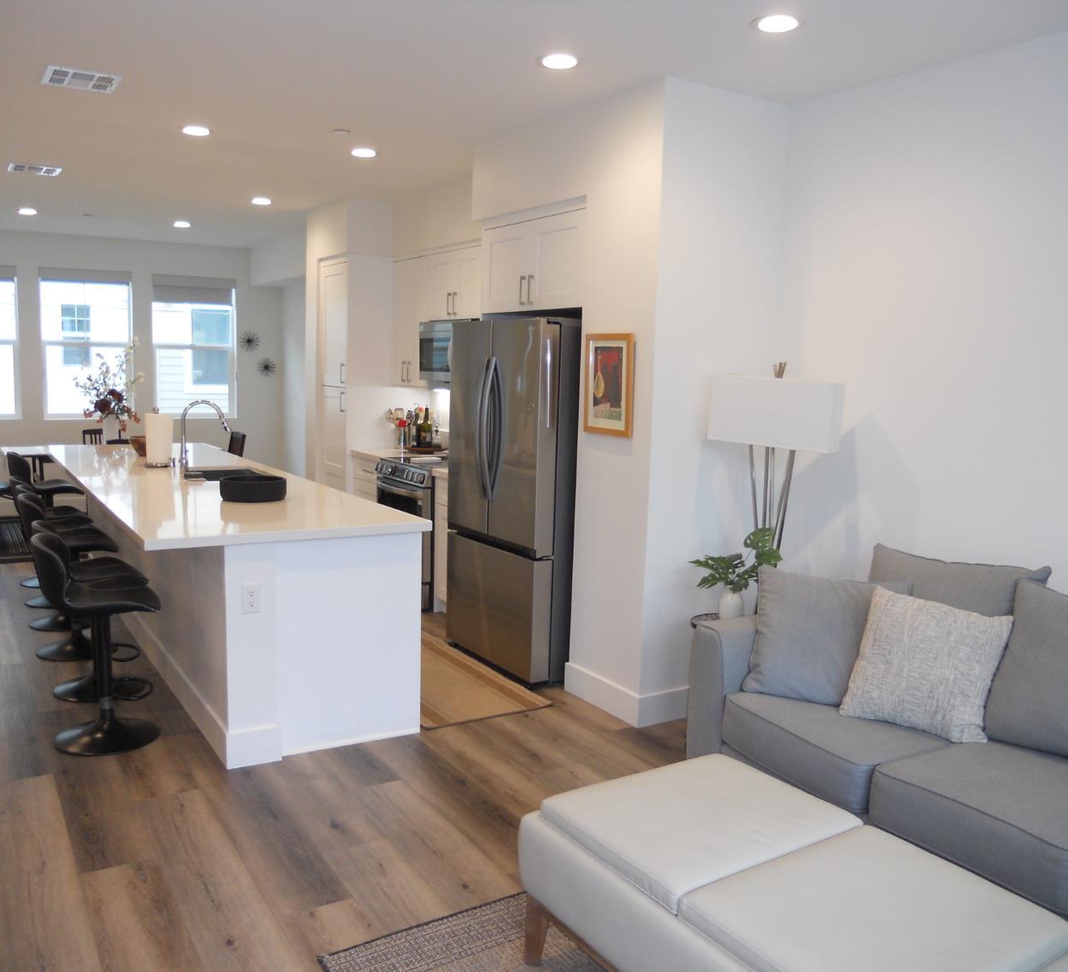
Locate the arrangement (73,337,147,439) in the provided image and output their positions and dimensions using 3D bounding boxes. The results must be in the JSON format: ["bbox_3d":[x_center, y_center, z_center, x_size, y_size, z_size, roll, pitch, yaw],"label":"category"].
[{"bbox_3d":[-3.640,-0.846,8.684,0.520,0.855,0.480,-3,8,-31],"label":"arrangement"}]

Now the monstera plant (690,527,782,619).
[{"bbox_3d":[0.816,0.360,4.106,0.316,0.380,0.316,-3,8,-31],"label":"monstera plant"}]

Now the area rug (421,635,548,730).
[{"bbox_3d":[-0.702,0.916,5.402,0.655,0.012,2.000,-3,8,-31],"label":"area rug"}]

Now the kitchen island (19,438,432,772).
[{"bbox_3d":[-1.973,0.388,5.733,1.140,0.914,4.160,-3,8,-31],"label":"kitchen island"}]

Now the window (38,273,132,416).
[{"bbox_3d":[-4.483,-1.425,10.181,0.845,1.500,0.100,-3,8,-31],"label":"window"}]

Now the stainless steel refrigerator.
[{"bbox_3d":[0.090,0.049,5.304,0.830,1.785,0.915,-3,8,-31],"label":"stainless steel refrigerator"}]

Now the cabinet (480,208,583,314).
[{"bbox_3d":[0.243,-1.125,5.276,0.630,0.455,1.000,-3,8,-31],"label":"cabinet"}]

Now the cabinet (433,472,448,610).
[{"bbox_3d":[-0.217,0.387,6.156,0.610,0.895,0.560,-3,8,-31],"label":"cabinet"}]

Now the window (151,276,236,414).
[{"bbox_3d":[-3.575,-1.463,10.718,0.850,1.500,0.100,-3,8,-31],"label":"window"}]

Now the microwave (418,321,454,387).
[{"bbox_3d":[-0.412,-0.857,6.650,0.400,0.430,0.760,-3,8,-31],"label":"microwave"}]

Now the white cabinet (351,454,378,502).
[{"bbox_3d":[-0.912,0.233,7.306,0.610,0.890,0.515,-3,8,-31],"label":"white cabinet"}]

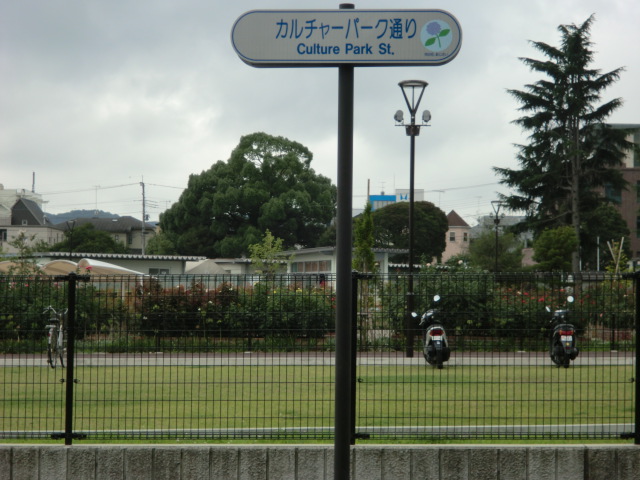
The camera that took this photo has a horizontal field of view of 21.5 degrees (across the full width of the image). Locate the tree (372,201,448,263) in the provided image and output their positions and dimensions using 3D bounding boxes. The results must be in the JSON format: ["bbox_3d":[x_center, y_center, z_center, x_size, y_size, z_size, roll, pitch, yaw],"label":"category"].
[{"bbox_3d":[7.447,1.082,140.000,6.500,8.700,6.300,1,-2,0],"label":"tree"}]

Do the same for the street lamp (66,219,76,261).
[{"bbox_3d":[-15.379,1.514,104.000,0.620,5.500,0.600,1,-2,3],"label":"street lamp"}]

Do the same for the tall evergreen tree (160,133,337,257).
[{"bbox_3d":[-6.076,-1.982,145.000,15.300,14.500,14.500,1,-2,0],"label":"tall evergreen tree"}]

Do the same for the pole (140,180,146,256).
[{"bbox_3d":[-17.624,-0.050,168.000,0.500,11.700,0.400,1,-2,0],"label":"pole"}]

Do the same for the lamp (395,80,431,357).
[{"bbox_3d":[1.849,-0.434,34.000,0.750,5.580,0.610,1,-2,3],"label":"lamp"}]

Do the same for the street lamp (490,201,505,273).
[{"bbox_3d":[8.799,0.893,83.500,0.720,5.650,0.600,1,-2,3],"label":"street lamp"}]

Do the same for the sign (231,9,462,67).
[{"bbox_3d":[0.135,-1.024,8.530,1.170,0.272,0.130,1,-2,3],"label":"sign"}]

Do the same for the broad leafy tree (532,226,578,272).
[{"bbox_3d":[10.498,1.516,75.000,2.100,4.200,2.100,1,-2,0],"label":"broad leafy tree"}]

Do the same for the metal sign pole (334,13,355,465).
[{"bbox_3d":[0.126,0.236,8.550,0.078,2.870,0.078,1,-2,3],"label":"metal sign pole"}]

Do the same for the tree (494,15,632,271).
[{"bbox_3d":[12.302,-3.713,85.000,7.000,15.400,7.000,1,-2,0],"label":"tree"}]

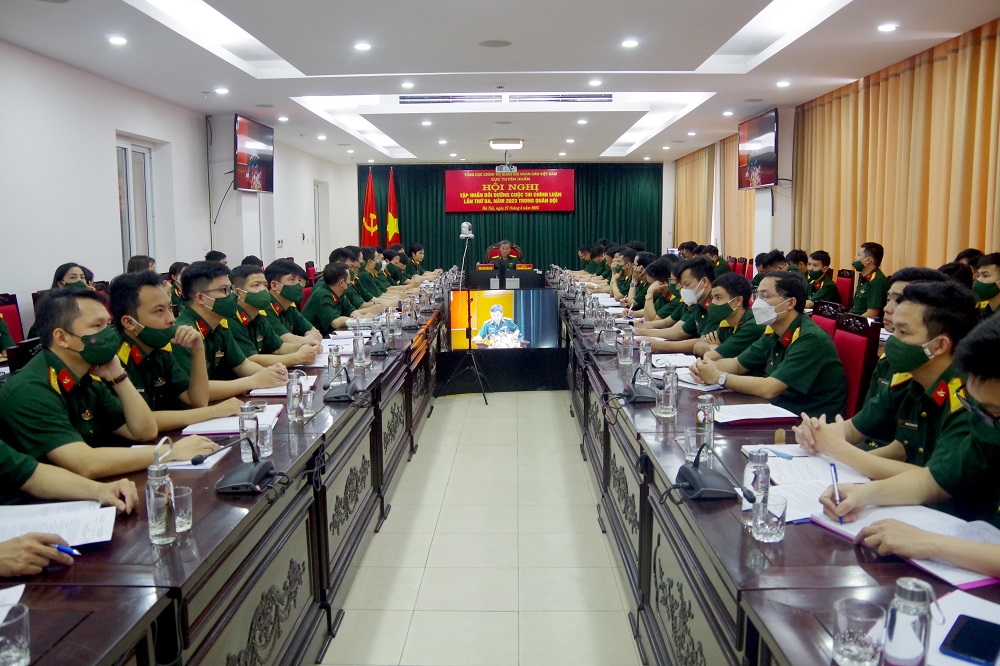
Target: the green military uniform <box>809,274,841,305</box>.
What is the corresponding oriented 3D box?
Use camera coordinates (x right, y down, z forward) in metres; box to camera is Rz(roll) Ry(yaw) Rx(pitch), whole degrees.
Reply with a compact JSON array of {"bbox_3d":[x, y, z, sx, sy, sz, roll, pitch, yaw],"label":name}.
[{"bbox_3d":[2.557,-0.206,5.976,0.360,0.540,0.460,-3,9,-20],"label":"green military uniform"}]

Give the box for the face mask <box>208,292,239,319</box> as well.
[{"bbox_3d":[-1.172,-0.117,3.200,0.090,0.115,0.145,6,9,18],"label":"face mask"}]

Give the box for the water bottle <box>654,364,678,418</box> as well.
[{"bbox_3d":[0.678,0.226,2.970,0.064,0.195,0.064,0,8,1],"label":"water bottle"}]

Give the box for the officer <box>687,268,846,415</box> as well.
[{"bbox_3d":[1.226,0.376,3.516,0.720,1.310,0.540,-2,8,-7],"label":"officer"}]

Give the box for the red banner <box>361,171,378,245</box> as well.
[{"bbox_3d":[-2.431,-2.205,14.120,0.380,1.750,0.280,0,8,1],"label":"red banner"}]

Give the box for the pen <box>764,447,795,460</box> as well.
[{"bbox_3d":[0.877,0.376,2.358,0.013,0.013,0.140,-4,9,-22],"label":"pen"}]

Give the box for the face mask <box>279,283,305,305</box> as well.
[{"bbox_3d":[-1.168,-0.221,4.200,0.090,0.115,0.145,9,11,24],"label":"face mask"}]

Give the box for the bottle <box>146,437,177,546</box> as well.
[{"bbox_3d":[-0.801,0.370,1.765,0.066,0.245,0.066,0,8,1],"label":"bottle"}]

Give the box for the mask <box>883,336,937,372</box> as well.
[{"bbox_3d":[1.232,0.061,2.250,0.110,0.120,0.140,-1,8,-1],"label":"mask"}]

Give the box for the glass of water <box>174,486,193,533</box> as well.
[{"bbox_3d":[-0.819,0.445,1.882,0.082,0.090,0.082,0,8,1],"label":"glass of water"}]

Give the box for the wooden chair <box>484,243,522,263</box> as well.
[{"bbox_3d":[0.083,-0.697,11.414,0.640,1.200,0.600,0,8,1],"label":"wooden chair"}]

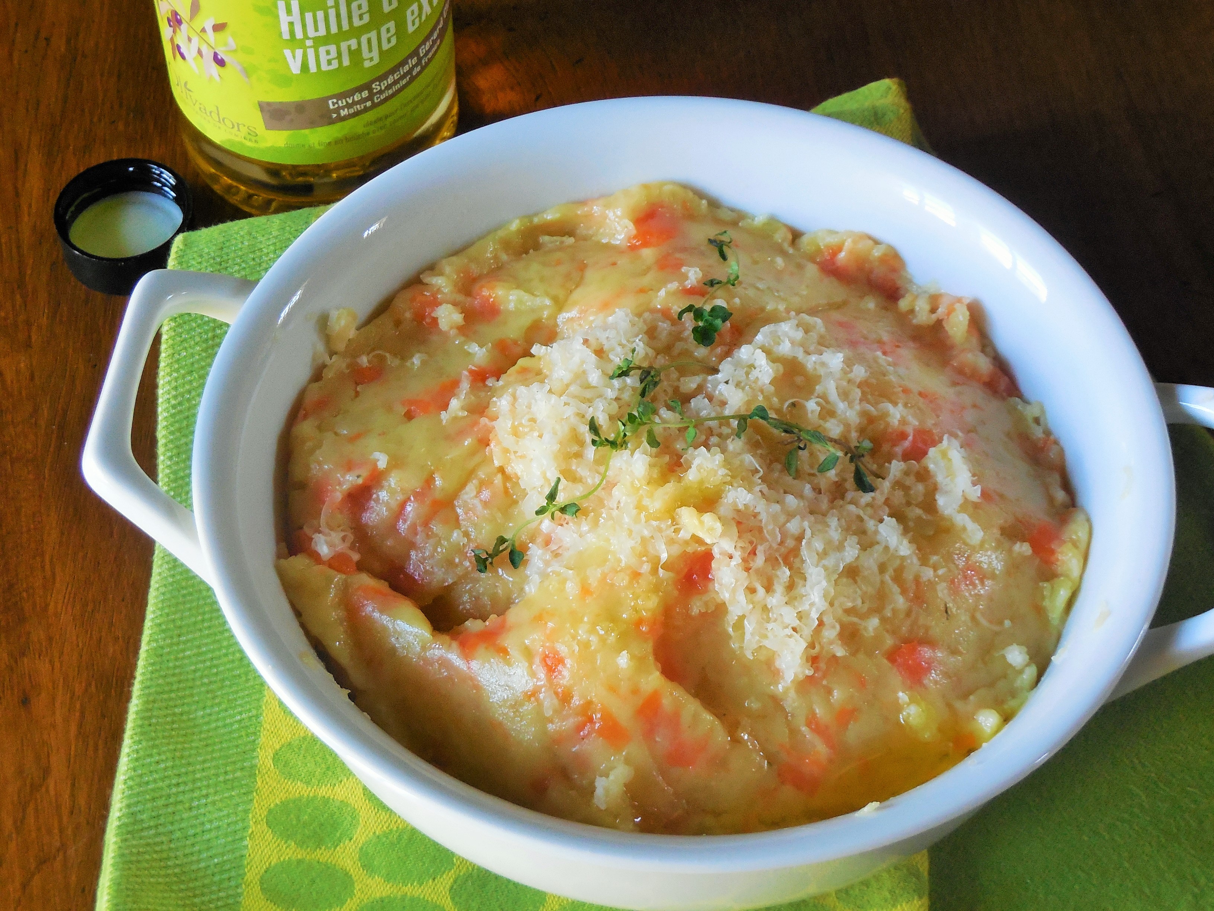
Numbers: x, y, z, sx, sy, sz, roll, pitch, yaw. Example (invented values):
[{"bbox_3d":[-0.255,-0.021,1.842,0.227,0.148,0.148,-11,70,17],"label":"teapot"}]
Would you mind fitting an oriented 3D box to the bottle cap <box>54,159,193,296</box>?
[{"bbox_3d":[-0.114,-0.054,0.594,0.033,0.013,0.033,0,54,0],"label":"bottle cap"}]

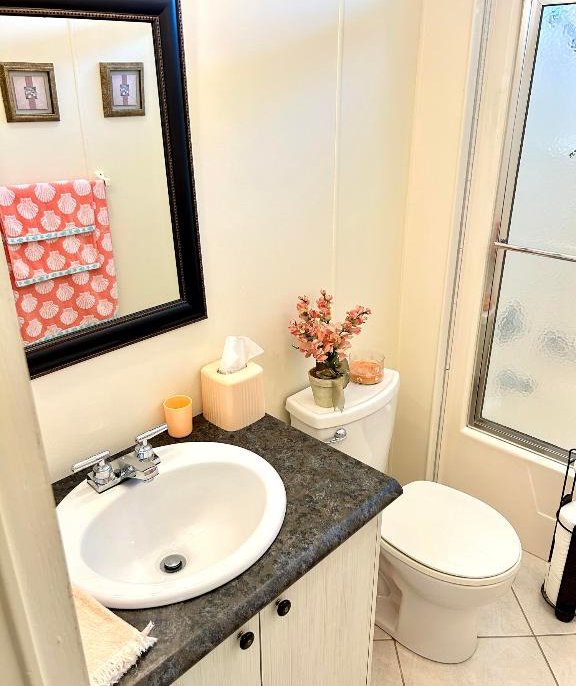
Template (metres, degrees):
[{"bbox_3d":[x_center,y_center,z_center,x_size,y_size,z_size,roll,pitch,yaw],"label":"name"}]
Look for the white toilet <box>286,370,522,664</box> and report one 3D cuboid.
[{"bbox_3d":[0.375,0.550,1.809,0.697,0.737,0.411,19,30,39],"label":"white toilet"}]

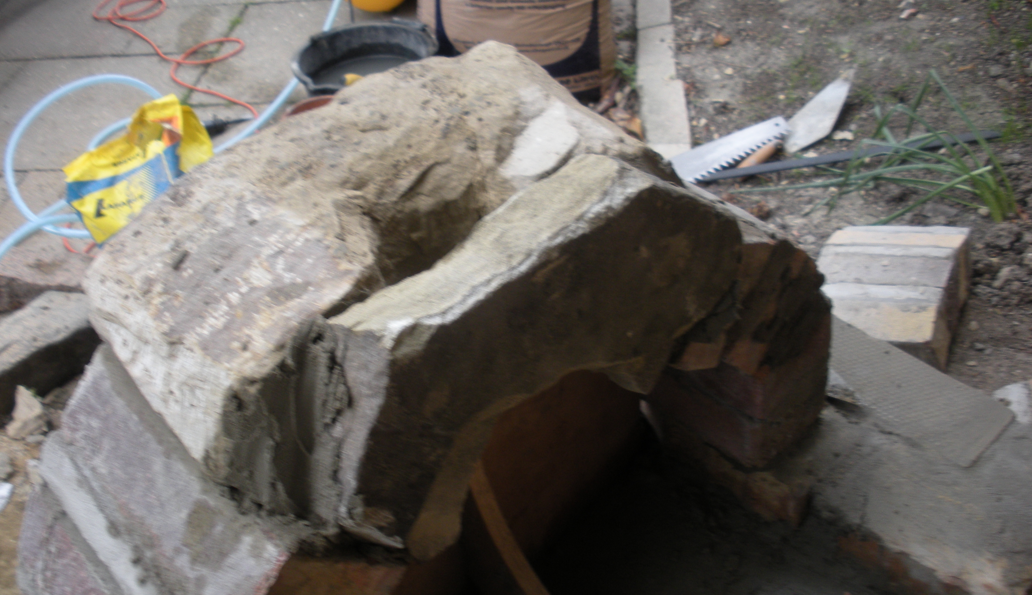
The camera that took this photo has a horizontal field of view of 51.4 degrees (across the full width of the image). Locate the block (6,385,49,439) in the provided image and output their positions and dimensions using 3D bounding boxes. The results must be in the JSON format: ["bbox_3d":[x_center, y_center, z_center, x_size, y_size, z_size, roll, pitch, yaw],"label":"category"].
[{"bbox_3d":[-0.756,0.180,1.662,0.055,0.075,0.055,-20,41,-16],"label":"block"}]

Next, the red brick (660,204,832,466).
[{"bbox_3d":[0.229,0.038,1.148,0.110,0.226,0.160,-33,46,-28],"label":"red brick"}]

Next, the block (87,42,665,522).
[{"bbox_3d":[-0.102,-0.046,0.956,0.440,0.155,0.260,-32,46,-28],"label":"block"}]

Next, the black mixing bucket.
[{"bbox_3d":[-0.307,-0.412,2.347,0.300,0.240,0.275,-5,39,2],"label":"black mixing bucket"}]

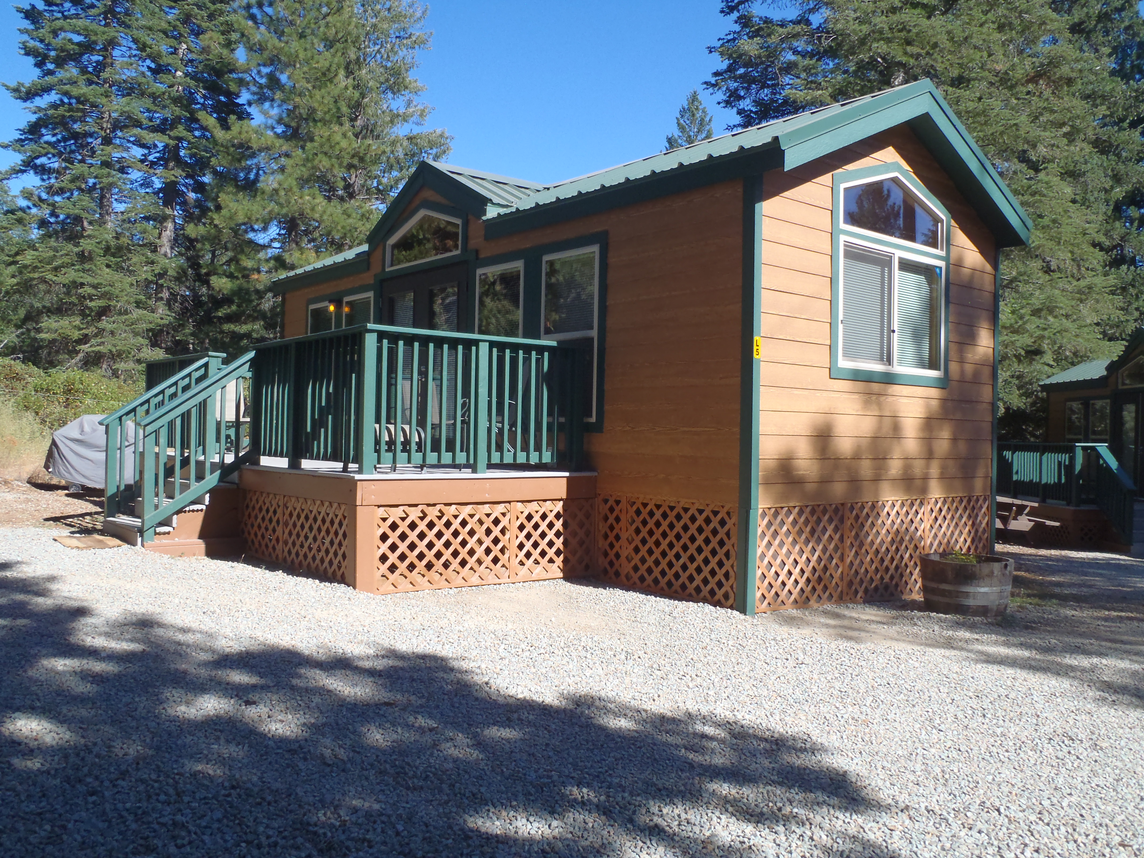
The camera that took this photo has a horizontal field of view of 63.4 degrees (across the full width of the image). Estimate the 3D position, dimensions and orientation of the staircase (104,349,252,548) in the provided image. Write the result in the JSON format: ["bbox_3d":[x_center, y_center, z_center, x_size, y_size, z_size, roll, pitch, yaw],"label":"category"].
[{"bbox_3d":[-3.440,0.126,8.041,0.931,1.643,1.162,1,0,-41],"label":"staircase"}]

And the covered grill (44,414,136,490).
[{"bbox_3d":[-6.945,0.336,13.502,1.220,1.140,0.620,1,0,-41],"label":"covered grill"}]

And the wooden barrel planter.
[{"bbox_3d":[2.989,1.193,7.019,0.710,0.420,0.710,1,0,0],"label":"wooden barrel planter"}]

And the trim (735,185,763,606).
[{"bbox_3d":[1.275,-0.244,6.666,0.092,3.161,0.172,1,0,-41],"label":"trim"}]

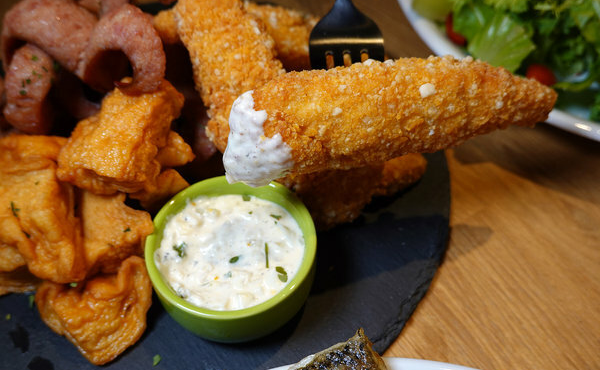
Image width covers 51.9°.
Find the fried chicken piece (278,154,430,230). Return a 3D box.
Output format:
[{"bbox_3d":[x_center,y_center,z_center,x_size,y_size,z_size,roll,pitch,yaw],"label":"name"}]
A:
[{"bbox_3d":[0.026,0.001,0.316,0.080,0.028,0.040,-24,57,-17],"label":"fried chicken piece"}]

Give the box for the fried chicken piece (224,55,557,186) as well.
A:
[{"bbox_3d":[0.034,-0.024,0.230,0.119,0.026,0.038,-8,54,-6],"label":"fried chicken piece"}]

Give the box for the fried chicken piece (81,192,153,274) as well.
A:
[{"bbox_3d":[-0.086,0.022,0.286,0.036,0.034,0.038,26,57,17],"label":"fried chicken piece"}]

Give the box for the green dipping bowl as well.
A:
[{"bbox_3d":[-0.029,0.037,0.282,0.073,0.041,0.073,0,53,0],"label":"green dipping bowl"}]

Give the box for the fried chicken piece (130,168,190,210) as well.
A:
[{"bbox_3d":[-0.071,0.001,0.304,0.030,0.027,0.034,-24,57,-17],"label":"fried chicken piece"}]

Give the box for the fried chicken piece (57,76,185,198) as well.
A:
[{"bbox_3d":[-0.082,-0.021,0.282,0.043,0.034,0.046,13,54,9],"label":"fried chicken piece"}]

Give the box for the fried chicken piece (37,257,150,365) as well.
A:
[{"bbox_3d":[-0.091,0.055,0.273,0.042,0.030,0.042,-20,56,-15],"label":"fried chicken piece"}]

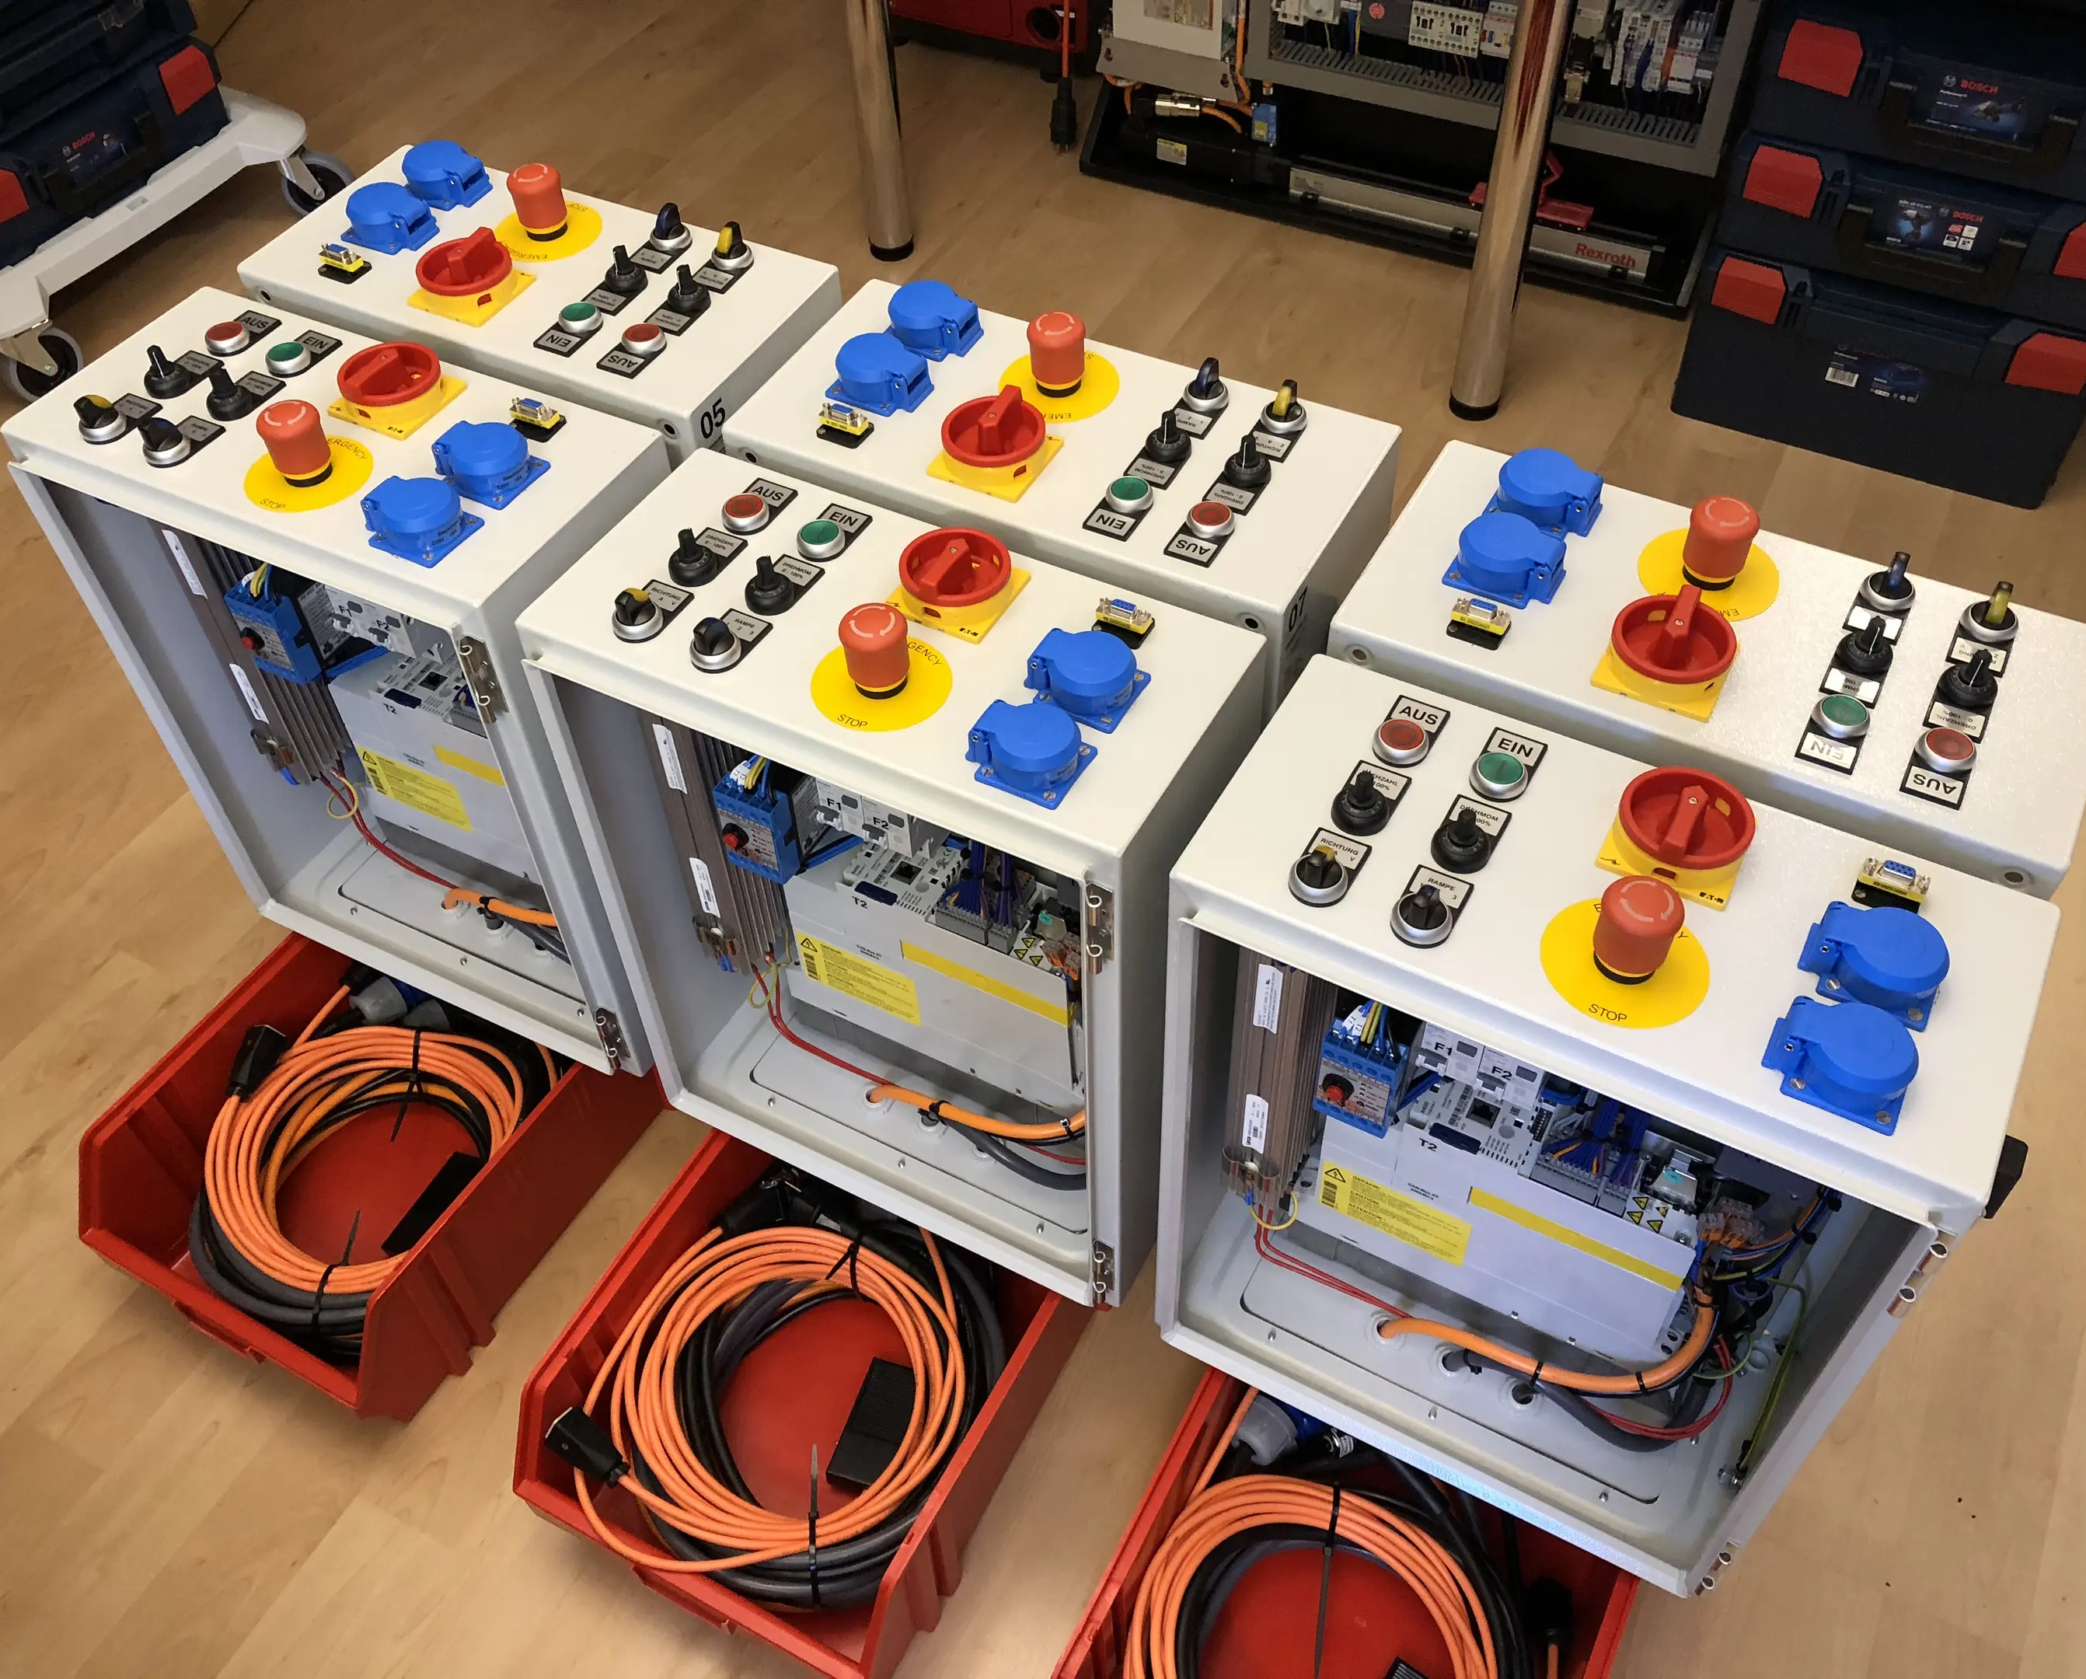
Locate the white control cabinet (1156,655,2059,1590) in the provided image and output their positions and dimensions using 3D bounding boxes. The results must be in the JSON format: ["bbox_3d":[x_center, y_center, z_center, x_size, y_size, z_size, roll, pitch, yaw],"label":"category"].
[{"bbox_3d":[0.288,0.183,1.086,0.400,0.535,0.204,22,54,20],"label":"white control cabinet"}]

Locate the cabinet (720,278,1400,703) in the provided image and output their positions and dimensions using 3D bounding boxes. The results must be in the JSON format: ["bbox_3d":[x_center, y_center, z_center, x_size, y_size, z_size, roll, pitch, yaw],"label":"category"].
[{"bbox_3d":[0.021,-0.120,1.355,0.400,0.535,0.204,21,53,19],"label":"cabinet"}]

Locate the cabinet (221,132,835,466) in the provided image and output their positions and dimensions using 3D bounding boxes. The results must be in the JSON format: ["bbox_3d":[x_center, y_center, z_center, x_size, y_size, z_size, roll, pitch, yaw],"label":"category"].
[{"bbox_3d":[-0.352,-0.262,1.477,0.400,0.535,0.204,21,53,19],"label":"cabinet"}]

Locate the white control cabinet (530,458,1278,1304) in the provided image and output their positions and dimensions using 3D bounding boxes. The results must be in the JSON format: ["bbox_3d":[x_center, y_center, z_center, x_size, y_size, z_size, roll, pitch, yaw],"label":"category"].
[{"bbox_3d":[-0.088,0.035,1.229,0.400,0.535,0.204,21,53,19],"label":"white control cabinet"}]

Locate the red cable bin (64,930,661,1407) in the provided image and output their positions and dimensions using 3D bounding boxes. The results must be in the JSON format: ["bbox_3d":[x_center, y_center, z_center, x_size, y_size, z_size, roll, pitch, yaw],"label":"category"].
[{"bbox_3d":[-0.519,0.220,1.561,0.310,0.200,0.500,22,54,20],"label":"red cable bin"}]

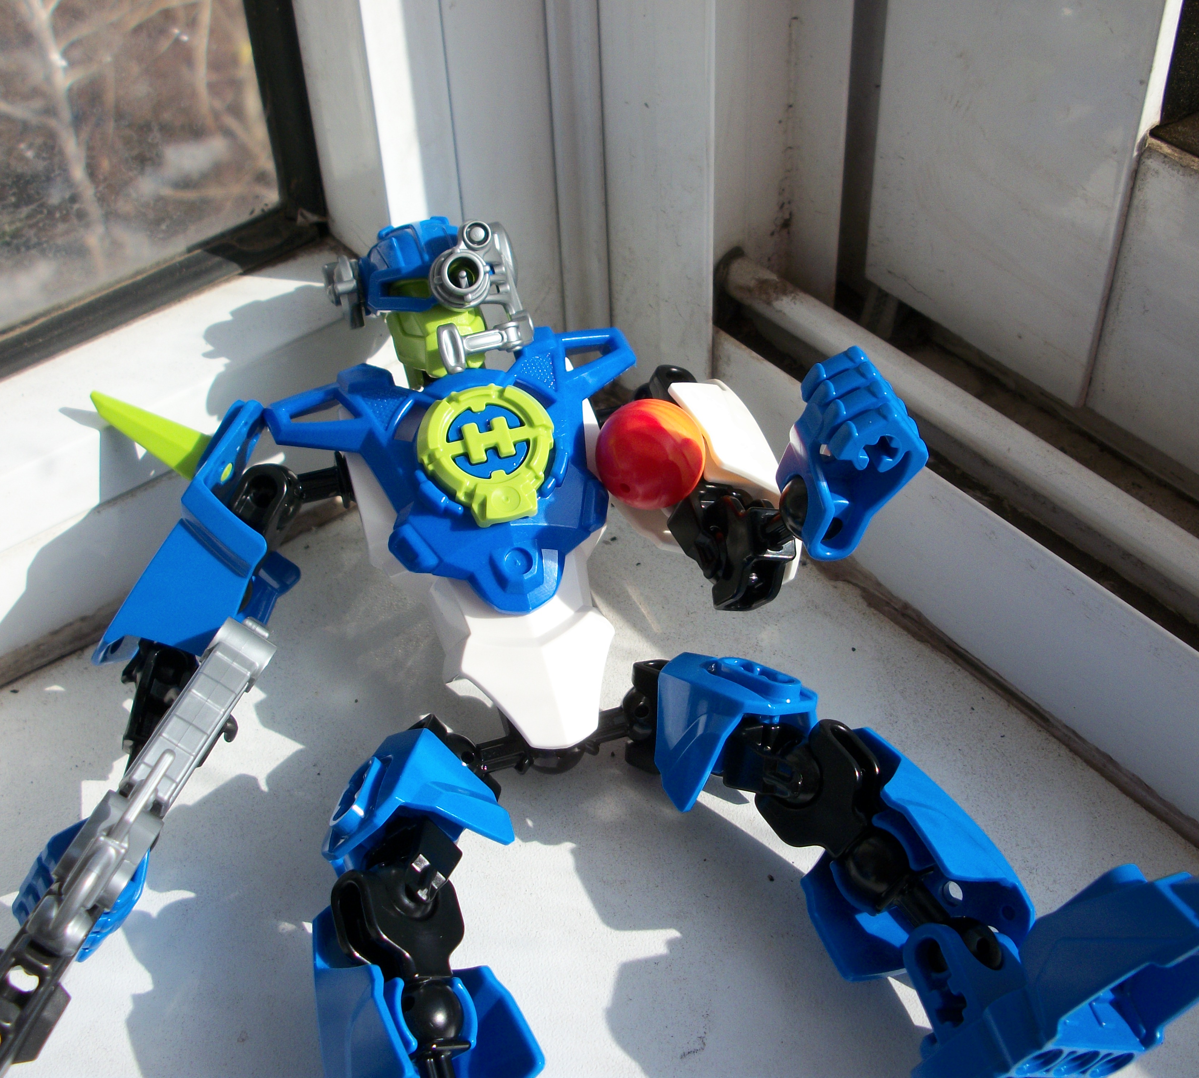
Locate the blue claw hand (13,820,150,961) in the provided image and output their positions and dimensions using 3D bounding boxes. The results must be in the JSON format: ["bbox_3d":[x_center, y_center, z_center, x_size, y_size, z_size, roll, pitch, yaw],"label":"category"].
[{"bbox_3d":[-0.079,0.054,0.222,0.015,0.016,0.021,17,51,24],"label":"blue claw hand"}]

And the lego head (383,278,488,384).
[{"bbox_3d":[-0.027,-0.035,0.236,0.016,0.019,0.017,-10,6,-19],"label":"lego head"}]

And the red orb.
[{"bbox_3d":[0.008,-0.013,0.220,0.017,0.017,0.017,-3,38,0],"label":"red orb"}]

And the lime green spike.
[{"bbox_3d":[-0.074,-0.018,0.240,0.029,0.007,0.007,27,47,30],"label":"lime green spike"}]

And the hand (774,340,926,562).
[{"bbox_3d":[0.036,-0.013,0.209,0.016,0.024,0.017,17,33,-42],"label":"hand"}]

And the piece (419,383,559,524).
[{"bbox_3d":[-0.017,-0.013,0.225,0.020,0.006,0.022,-11,72,-10],"label":"piece"}]

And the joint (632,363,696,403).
[{"bbox_3d":[0.011,-0.025,0.238,0.011,0.010,0.009,-11,72,-10],"label":"joint"}]

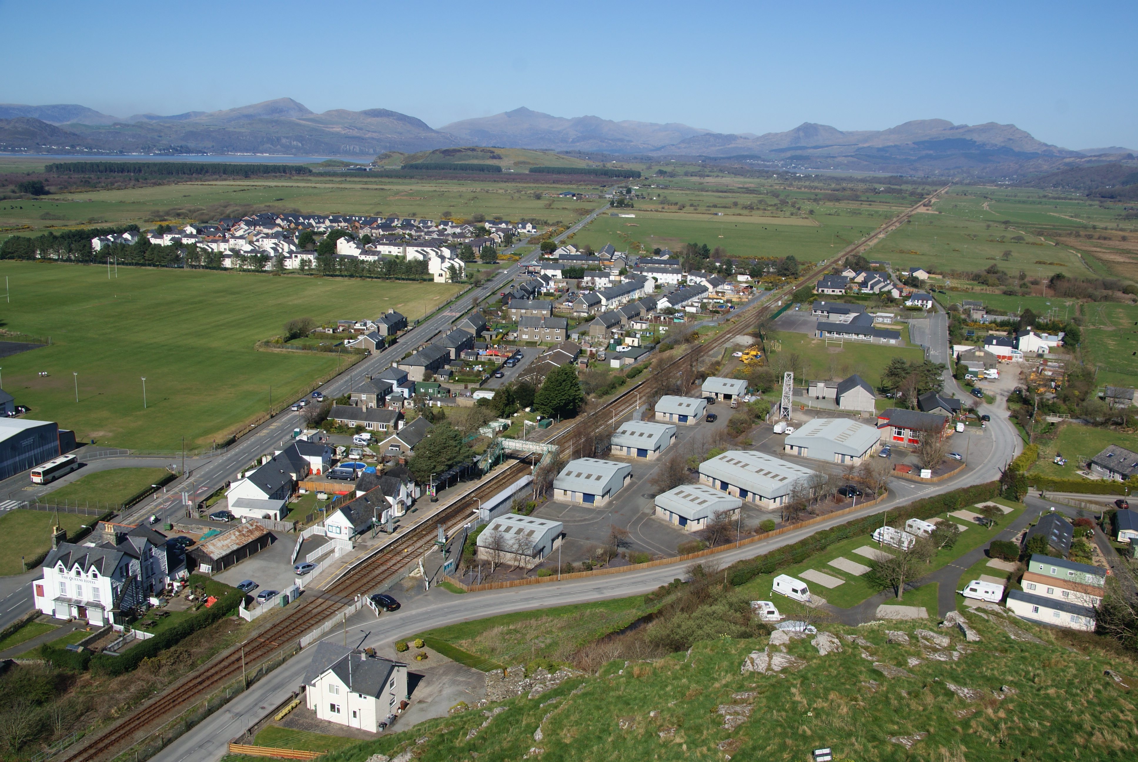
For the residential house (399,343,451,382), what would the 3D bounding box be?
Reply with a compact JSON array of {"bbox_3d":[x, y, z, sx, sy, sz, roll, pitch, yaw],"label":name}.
[{"bbox_3d":[-42.015,-5.897,278.244,8.000,7.200,22.400,5,14,10],"label":"residential house"}]

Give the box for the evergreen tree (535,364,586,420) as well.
[{"bbox_3d":[-2.210,1.879,239.870,12.600,12.400,12.000,1,13,0],"label":"evergreen tree"}]

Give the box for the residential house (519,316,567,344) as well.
[{"bbox_3d":[-8.837,-18.577,333.946,16.300,8.200,8.200,3,14,4],"label":"residential house"}]

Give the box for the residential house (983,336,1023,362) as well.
[{"bbox_3d":[148.009,-11.454,323.150,12.100,7.400,6.700,6,14,18],"label":"residential house"}]

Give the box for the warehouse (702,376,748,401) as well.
[{"bbox_3d":[43.666,1.724,265.345,10.000,4.400,12.900,7,14,21],"label":"warehouse"}]

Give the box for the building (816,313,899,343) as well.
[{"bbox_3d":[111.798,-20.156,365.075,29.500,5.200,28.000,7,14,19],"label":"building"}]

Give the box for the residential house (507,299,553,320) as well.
[{"bbox_3d":[-14.451,-27.439,370.188,16.800,8.000,7.800,4,14,11],"label":"residential house"}]

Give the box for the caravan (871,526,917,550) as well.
[{"bbox_3d":[56.455,27.286,164.772,2.250,2.500,6.800,-10,18,-41],"label":"caravan"}]

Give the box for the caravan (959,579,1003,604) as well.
[{"bbox_3d":[67.140,34.210,154.890,6.450,2.600,2.280,8,15,27],"label":"caravan"}]

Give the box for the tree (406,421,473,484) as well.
[{"bbox_3d":[-27.950,15.300,206.340,12.500,10.500,12.500,1,13,0],"label":"tree"}]

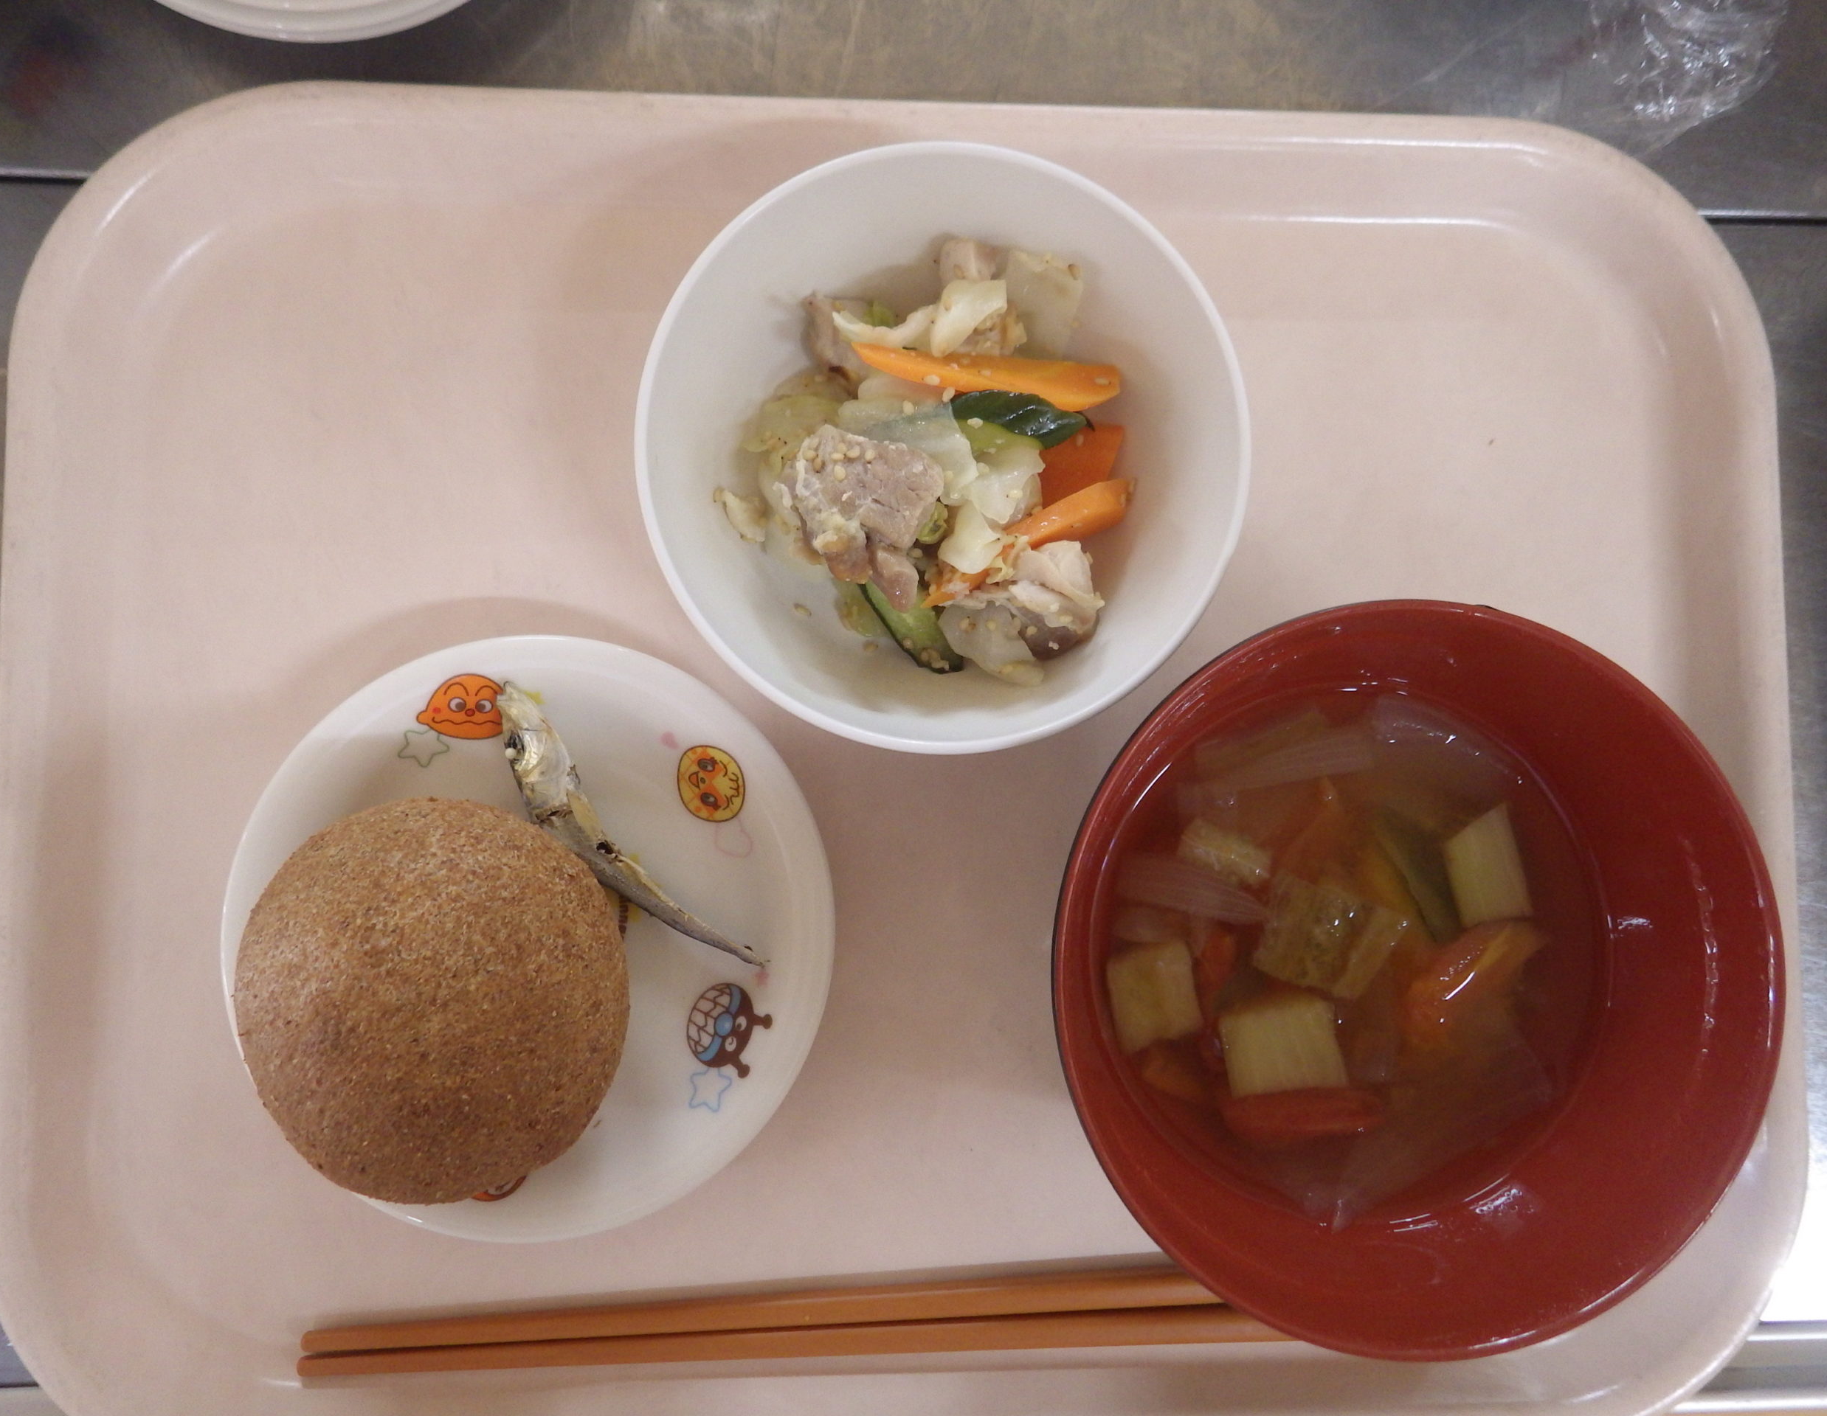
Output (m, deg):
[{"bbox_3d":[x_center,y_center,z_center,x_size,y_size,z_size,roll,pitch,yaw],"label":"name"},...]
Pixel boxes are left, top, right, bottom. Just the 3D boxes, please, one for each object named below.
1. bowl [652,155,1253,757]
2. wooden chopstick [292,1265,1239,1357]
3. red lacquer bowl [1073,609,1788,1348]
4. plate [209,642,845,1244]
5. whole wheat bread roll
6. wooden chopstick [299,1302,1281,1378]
[{"bbox_3d":[0.004,-0.044,0.265,0.108,0.054,0.108,0,86,-4],"label":"bowl"},{"bbox_3d":[-0.012,0.121,0.275,0.217,0.007,0.007,-2,86,-4],"label":"wooden chopstick"},{"bbox_3d":[0.082,0.046,0.258,0.124,0.067,0.124,0,86,-4],"label":"red lacquer bowl"},{"bbox_3d":[-0.074,0.044,0.271,0.116,0.019,0.116,0,86,-4],"label":"plate"},{"bbox_3d":[-0.089,0.054,0.250,0.071,0.044,0.074,0,86,-4],"label":"whole wheat bread roll"},{"bbox_3d":[-0.012,0.129,0.275,0.217,0.007,0.007,0,86,-4],"label":"wooden chopstick"}]

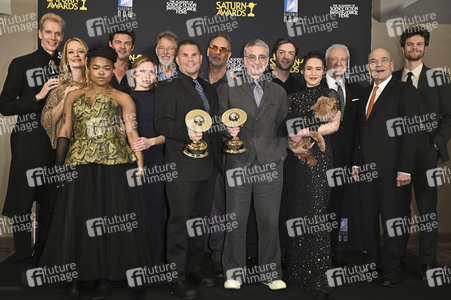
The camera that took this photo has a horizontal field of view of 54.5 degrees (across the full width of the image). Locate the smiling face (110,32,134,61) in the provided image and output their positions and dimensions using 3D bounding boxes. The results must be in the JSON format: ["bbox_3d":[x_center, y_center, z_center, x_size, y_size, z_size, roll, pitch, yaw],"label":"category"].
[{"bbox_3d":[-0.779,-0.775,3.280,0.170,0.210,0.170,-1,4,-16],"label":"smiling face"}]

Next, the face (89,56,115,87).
[{"bbox_3d":[-0.798,-0.505,2.820,0.165,0.200,0.150,3,3,-16],"label":"face"}]

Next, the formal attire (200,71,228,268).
[{"bbox_3d":[-0.078,0.144,3.420,0.480,1.530,0.300,1,3,-3],"label":"formal attire"}]

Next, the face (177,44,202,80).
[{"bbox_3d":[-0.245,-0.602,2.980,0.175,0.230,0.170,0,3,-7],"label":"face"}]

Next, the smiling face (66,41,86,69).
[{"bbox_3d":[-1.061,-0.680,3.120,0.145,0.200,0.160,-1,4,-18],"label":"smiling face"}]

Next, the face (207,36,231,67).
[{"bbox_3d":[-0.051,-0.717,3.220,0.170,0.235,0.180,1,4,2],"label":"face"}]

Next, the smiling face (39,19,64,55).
[{"bbox_3d":[-1.303,-0.842,3.280,0.175,0.240,0.160,12,0,-29],"label":"smiling face"}]

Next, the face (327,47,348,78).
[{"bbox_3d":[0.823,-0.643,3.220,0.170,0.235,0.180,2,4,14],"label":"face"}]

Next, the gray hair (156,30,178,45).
[{"bbox_3d":[-0.470,-0.895,3.550,0.180,0.145,0.200,3,5,-8],"label":"gray hair"}]

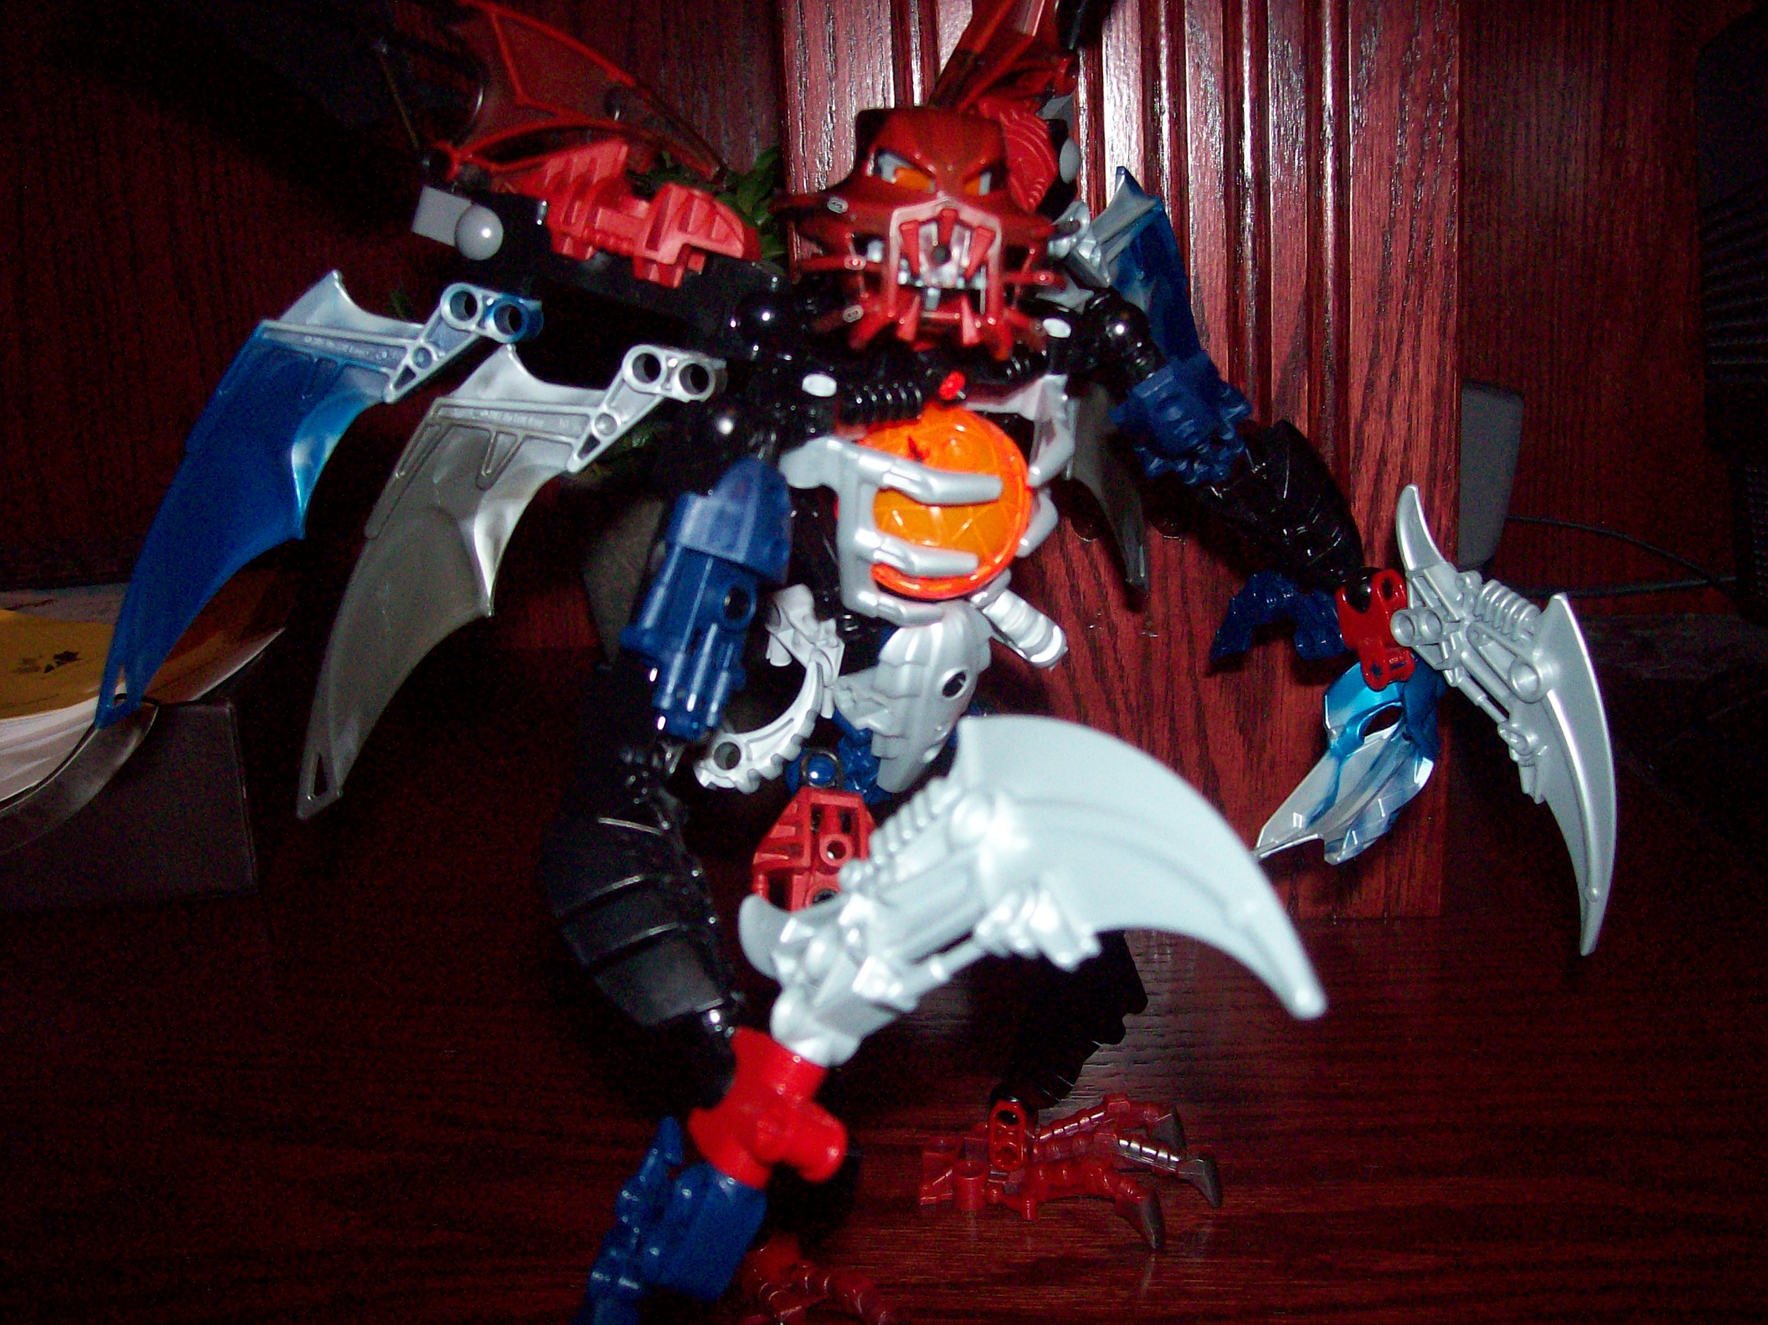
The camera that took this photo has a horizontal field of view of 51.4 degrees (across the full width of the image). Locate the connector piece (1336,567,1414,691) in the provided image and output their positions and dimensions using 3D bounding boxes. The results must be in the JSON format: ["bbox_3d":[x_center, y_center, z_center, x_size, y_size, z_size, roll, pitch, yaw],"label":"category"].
[{"bbox_3d":[0.095,-0.006,0.356,0.015,0.024,0.010,-15,0,34],"label":"connector piece"}]

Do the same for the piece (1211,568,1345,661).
[{"bbox_3d":[0.079,-0.009,0.369,0.026,0.017,0.015,4,16,29],"label":"piece"}]

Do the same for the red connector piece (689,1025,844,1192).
[{"bbox_3d":[-0.015,0.058,0.236,0.021,0.017,0.011,32,3,33],"label":"red connector piece"}]

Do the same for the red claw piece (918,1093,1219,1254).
[{"bbox_3d":[0.039,0.108,0.395,0.063,0.022,0.038,-2,12,5],"label":"red claw piece"}]

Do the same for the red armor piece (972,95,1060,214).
[{"bbox_3d":[0.025,-0.097,0.350,0.018,0.021,0.032,2,15,20],"label":"red armor piece"}]

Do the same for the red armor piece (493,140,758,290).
[{"bbox_3d":[-0.044,-0.079,0.320,0.047,0.019,0.023,16,13,-3],"label":"red armor piece"}]

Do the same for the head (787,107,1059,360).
[{"bbox_3d":[0.007,-0.079,0.338,0.047,0.044,0.038,0,12,-18],"label":"head"}]

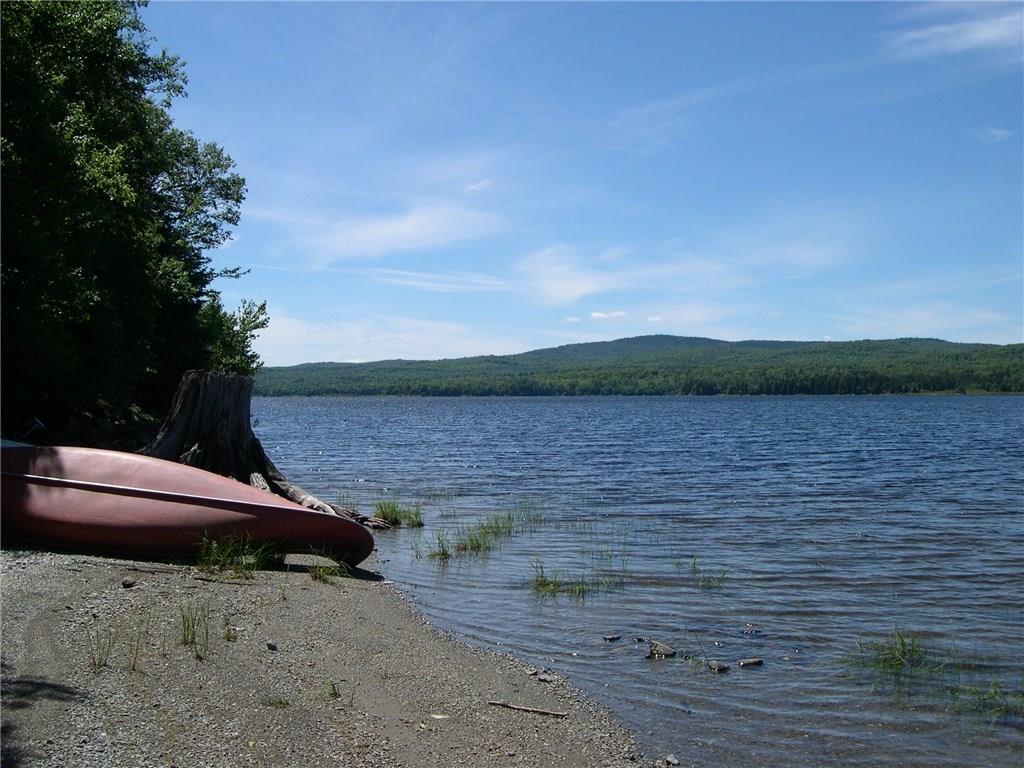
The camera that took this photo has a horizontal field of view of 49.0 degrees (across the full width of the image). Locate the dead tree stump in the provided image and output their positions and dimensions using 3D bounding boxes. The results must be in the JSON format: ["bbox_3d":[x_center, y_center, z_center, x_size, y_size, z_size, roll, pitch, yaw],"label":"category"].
[{"bbox_3d":[-2.640,0.690,12.000,2.550,1.660,1.800,0,0,0],"label":"dead tree stump"}]

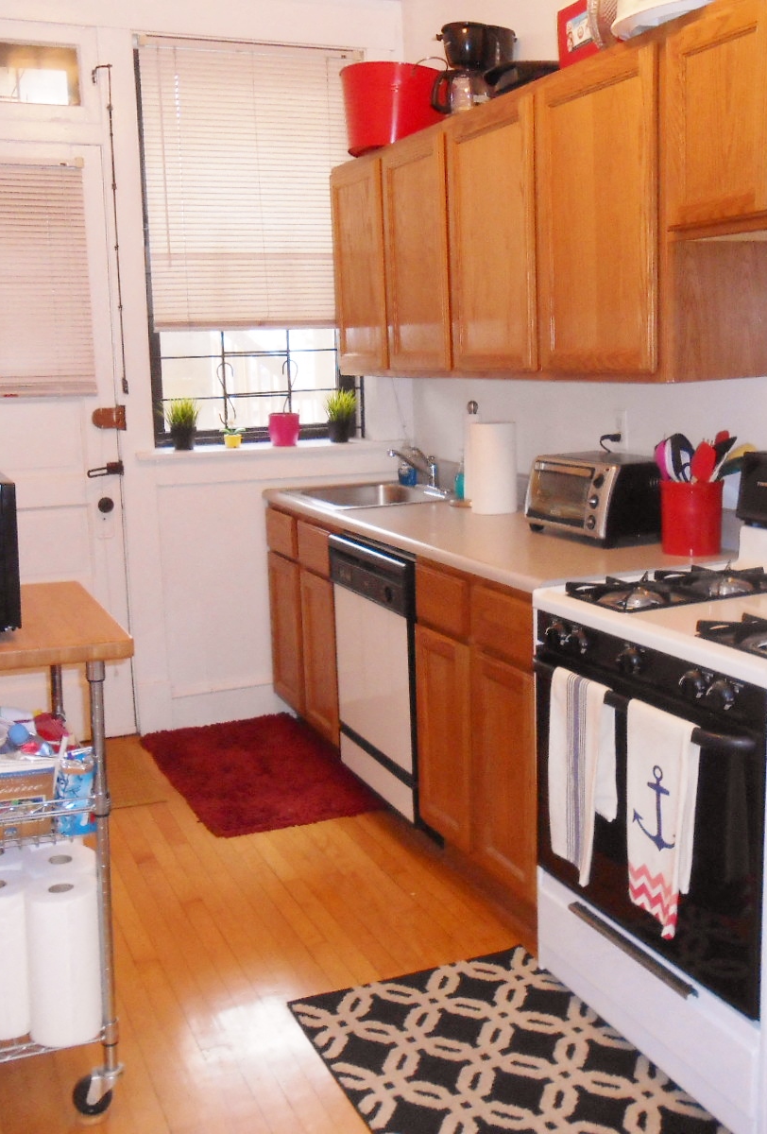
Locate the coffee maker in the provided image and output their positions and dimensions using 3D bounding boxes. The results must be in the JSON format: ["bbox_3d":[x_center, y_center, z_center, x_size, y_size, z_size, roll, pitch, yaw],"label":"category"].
[{"bbox_3d":[0.283,-1.482,3.435,0.240,0.285,0.175,-3,10,-8],"label":"coffee maker"}]

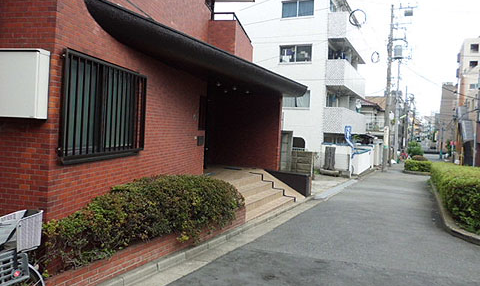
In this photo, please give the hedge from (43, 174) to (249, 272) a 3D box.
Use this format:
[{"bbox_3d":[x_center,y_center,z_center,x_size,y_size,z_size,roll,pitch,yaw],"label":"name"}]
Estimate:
[{"bbox_3d":[-1.166,0.985,5.182,1.280,0.570,4.040,4,3,23],"label":"hedge"}]

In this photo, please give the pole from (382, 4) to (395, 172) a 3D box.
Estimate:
[{"bbox_3d":[10.238,-3.744,24.800,0.360,11.360,0.360,3,2,27],"label":"pole"}]

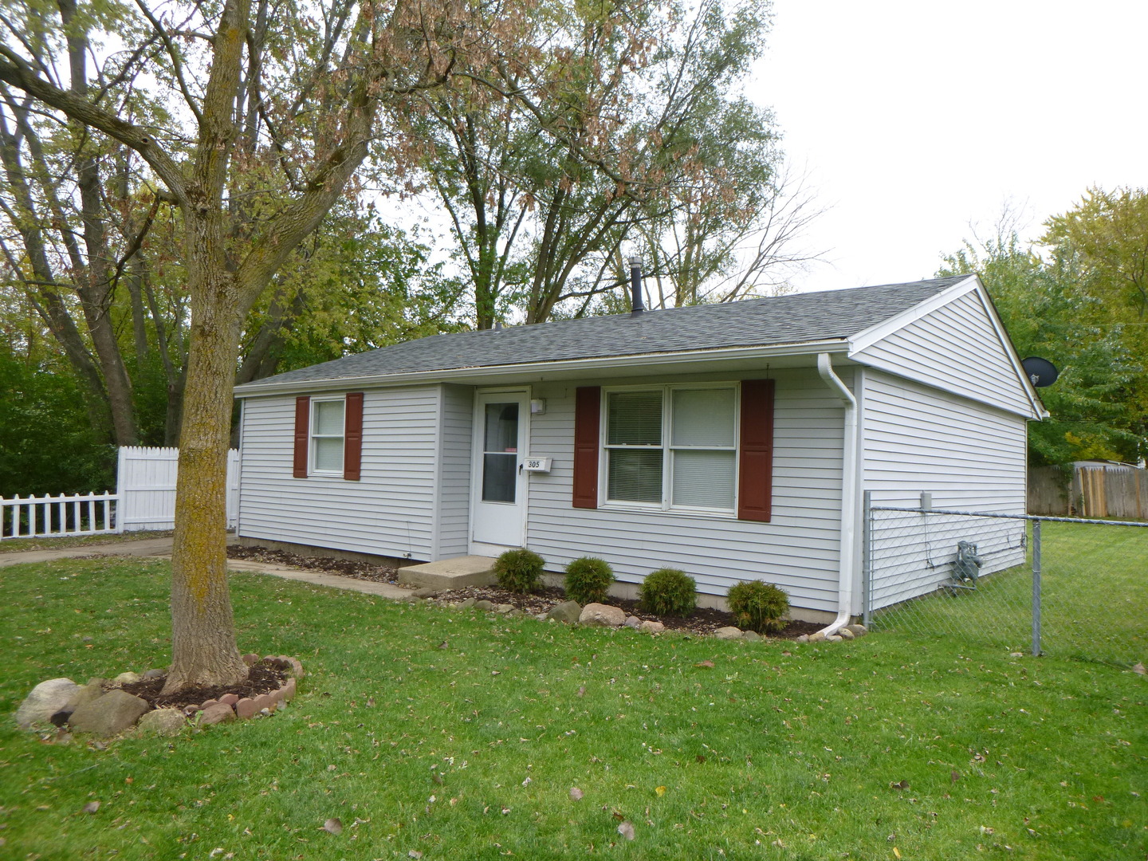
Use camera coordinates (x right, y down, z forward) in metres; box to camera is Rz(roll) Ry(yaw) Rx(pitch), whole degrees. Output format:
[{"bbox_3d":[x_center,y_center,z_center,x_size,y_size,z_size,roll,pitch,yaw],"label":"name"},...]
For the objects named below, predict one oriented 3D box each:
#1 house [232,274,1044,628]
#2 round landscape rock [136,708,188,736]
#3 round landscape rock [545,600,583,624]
[{"bbox_3d":[1.058,0.084,14.249,10.840,4.250,8.870,0,-3,39],"label":"house"},{"bbox_3d":[-2.268,1.607,4.566,0.248,0.133,0.186,3,-3,-25],"label":"round landscape rock"},{"bbox_3d":[-0.101,1.779,8.145,0.353,0.225,0.265,2,-3,0],"label":"round landscape rock"}]

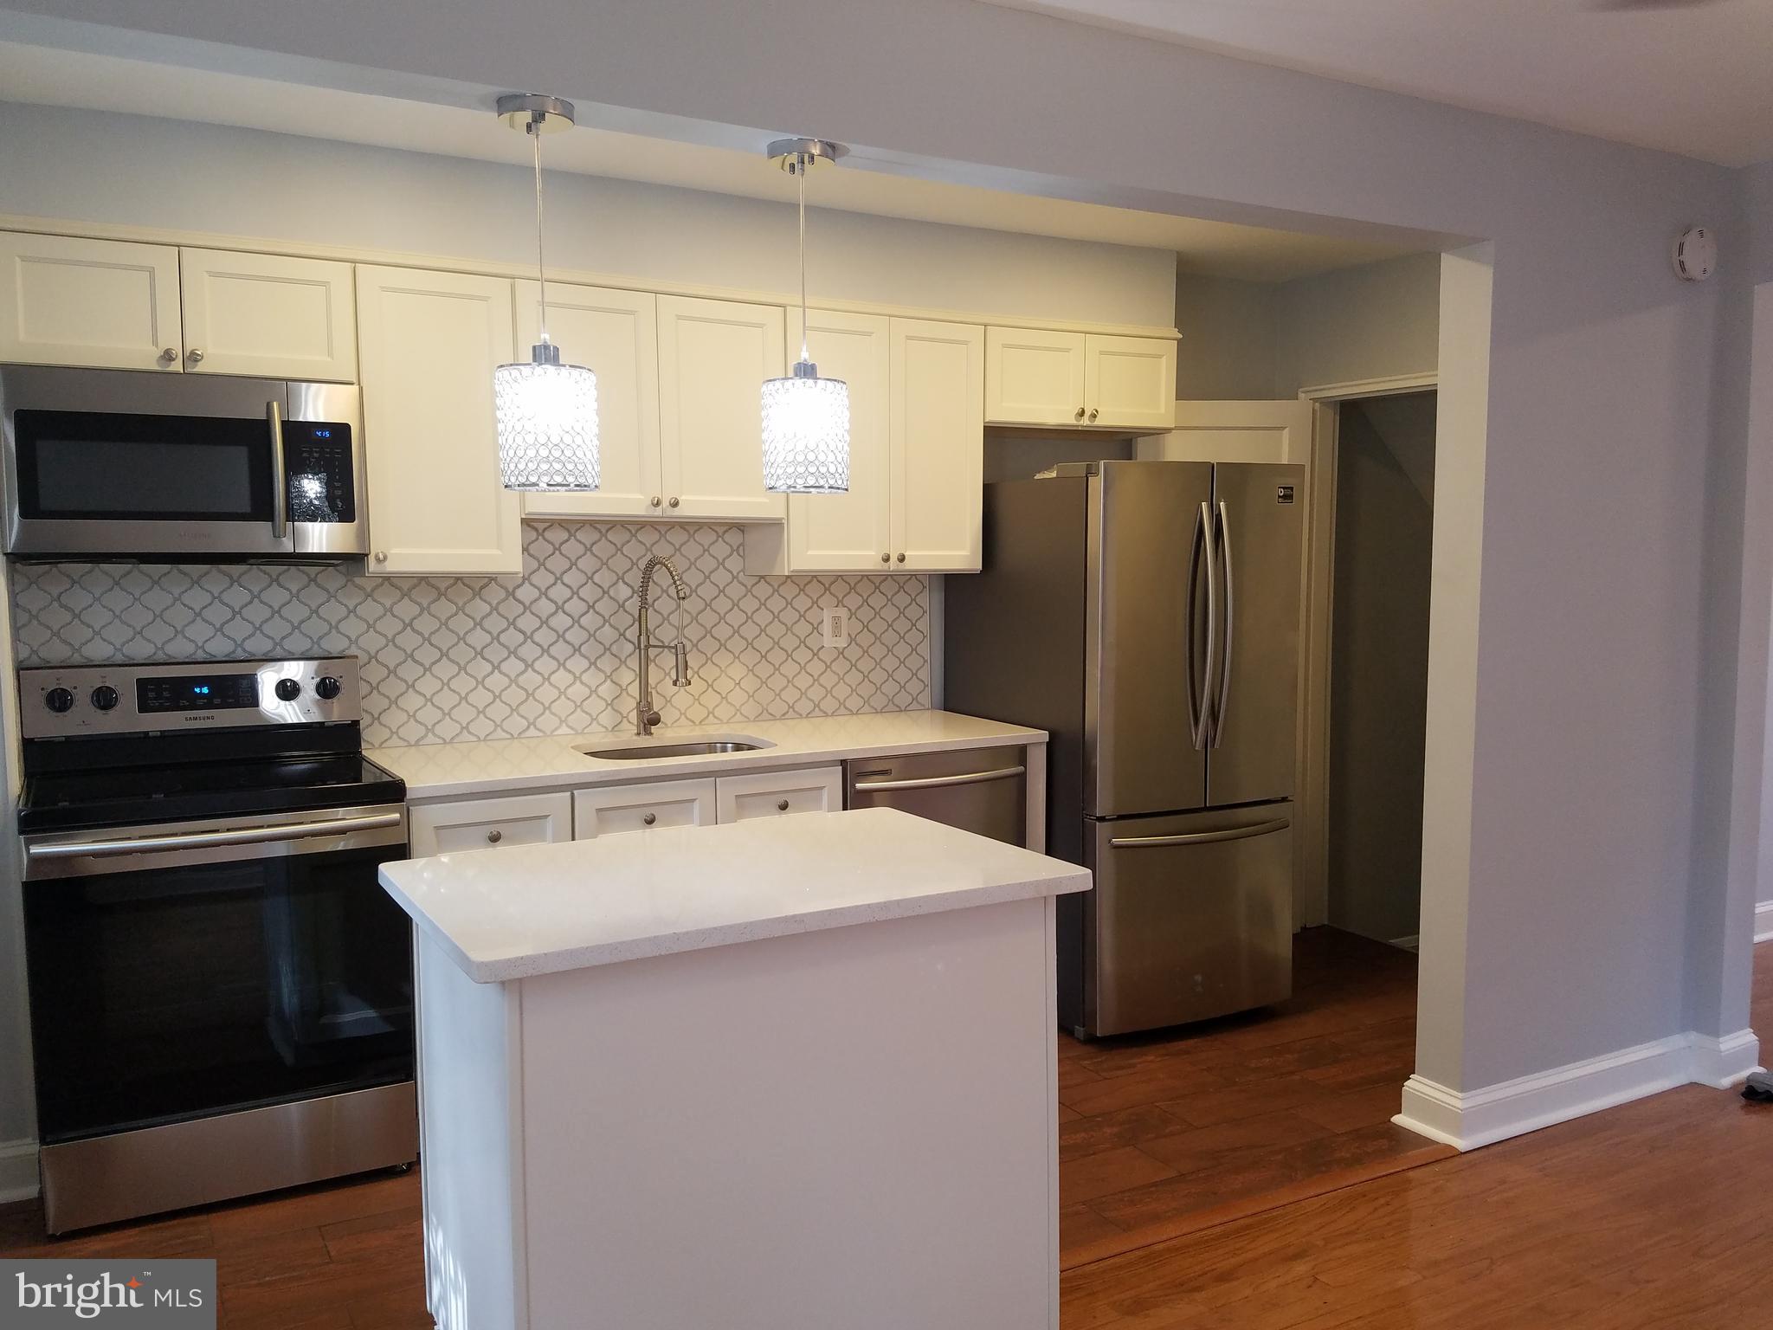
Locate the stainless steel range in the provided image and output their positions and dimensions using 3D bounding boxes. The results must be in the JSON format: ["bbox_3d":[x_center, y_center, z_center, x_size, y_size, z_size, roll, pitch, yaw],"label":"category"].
[{"bbox_3d":[-1.603,0.603,3.220,0.757,1.185,0.690,-3,6,-29],"label":"stainless steel range"}]

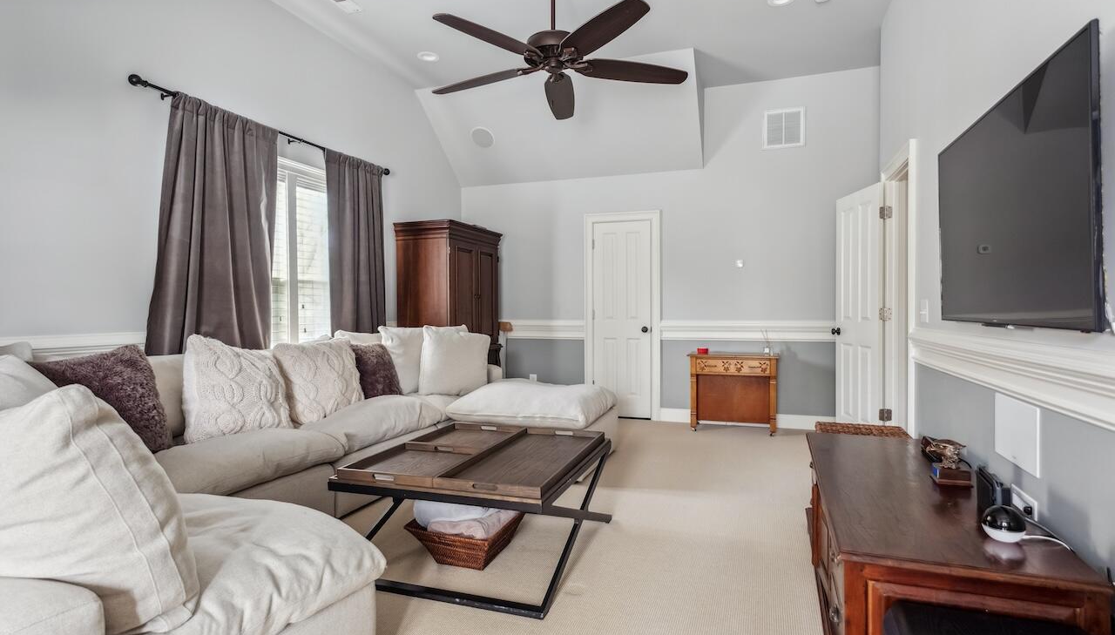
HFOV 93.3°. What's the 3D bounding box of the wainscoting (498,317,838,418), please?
[{"bbox_3d":[0.940,0.541,5.270,3.575,1.010,0.060,0,1,16],"label":"wainscoting"}]

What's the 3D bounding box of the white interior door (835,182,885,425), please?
[{"bbox_3d":[2.368,0.022,4.171,0.045,2.030,0.660,0,1,-1],"label":"white interior door"}]

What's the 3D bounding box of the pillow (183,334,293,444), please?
[{"bbox_3d":[-1.663,0.377,2.755,0.170,0.480,0.480,-19,-9,31],"label":"pillow"}]

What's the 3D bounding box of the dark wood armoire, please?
[{"bbox_3d":[-1.035,0.093,5.213,0.570,1.920,0.990,0,1,21],"label":"dark wood armoire"}]

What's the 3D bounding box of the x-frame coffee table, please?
[{"bbox_3d":[-0.335,0.855,2.511,0.950,0.465,1.000,0,1,19],"label":"x-frame coffee table"}]

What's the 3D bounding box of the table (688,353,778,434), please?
[{"bbox_3d":[1.617,0.687,4.877,0.790,0.710,0.340,0,1,17],"label":"table"}]

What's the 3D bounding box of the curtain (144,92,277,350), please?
[{"bbox_3d":[-2.021,-0.102,3.162,0.140,2.260,0.763,0,1,21],"label":"curtain"}]

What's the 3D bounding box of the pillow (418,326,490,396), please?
[{"bbox_3d":[-0.788,0.337,4.145,0.540,0.520,0.200,0,-14,-3],"label":"pillow"}]

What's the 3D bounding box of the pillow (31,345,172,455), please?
[{"bbox_3d":[-1.955,0.392,2.160,0.180,0.500,0.520,-20,-8,26],"label":"pillow"}]

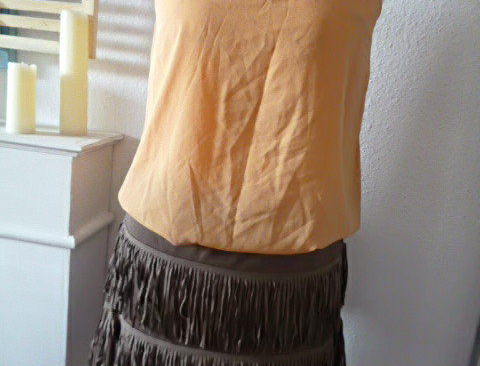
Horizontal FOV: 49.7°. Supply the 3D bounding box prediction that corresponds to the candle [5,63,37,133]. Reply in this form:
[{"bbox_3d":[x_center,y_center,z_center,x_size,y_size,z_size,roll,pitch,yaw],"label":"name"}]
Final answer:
[{"bbox_3d":[-0.490,-0.190,1.162,0.062,0.149,0.062,1,16,-23],"label":"candle"}]

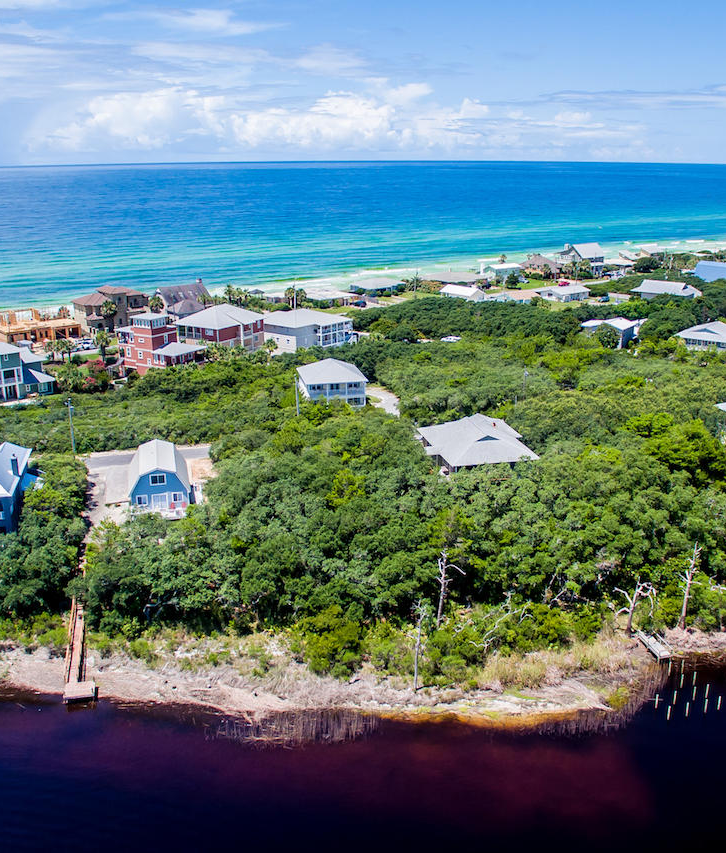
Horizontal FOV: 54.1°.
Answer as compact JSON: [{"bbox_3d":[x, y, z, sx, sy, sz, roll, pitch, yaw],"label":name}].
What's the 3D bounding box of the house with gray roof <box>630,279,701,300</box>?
[{"bbox_3d":[98.820,-43.950,232.210,20.290,6.400,9.500,13,24,31],"label":"house with gray roof"}]

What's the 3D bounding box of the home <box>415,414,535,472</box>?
[{"bbox_3d":[17.690,1.890,107.440,14.300,8.000,15.000,-4,21,-10],"label":"home"}]

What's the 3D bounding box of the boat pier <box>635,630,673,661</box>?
[{"bbox_3d":[30.760,22.850,74.700,1.600,1.800,4.100,-4,21,-11],"label":"boat pier"}]

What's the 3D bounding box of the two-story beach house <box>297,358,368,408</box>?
[{"bbox_3d":[-5.360,-8.450,123.660,11.000,7.700,10.000,-4,21,-9],"label":"two-story beach house"}]

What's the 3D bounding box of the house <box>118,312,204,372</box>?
[{"bbox_3d":[-40.970,-18.360,143.920,14.000,12.000,9.500,13,24,32],"label":"house"}]

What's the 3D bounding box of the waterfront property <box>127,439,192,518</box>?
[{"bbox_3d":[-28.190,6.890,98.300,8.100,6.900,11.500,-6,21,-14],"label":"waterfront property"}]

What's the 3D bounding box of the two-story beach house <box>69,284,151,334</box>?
[{"bbox_3d":[-65.710,-31.860,186.090,16.000,11.000,12.000,-17,26,-39],"label":"two-story beach house"}]

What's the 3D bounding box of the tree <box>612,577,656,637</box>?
[{"bbox_3d":[28.800,19.140,75.640,4.500,6.900,3.600,0,20,0],"label":"tree"}]

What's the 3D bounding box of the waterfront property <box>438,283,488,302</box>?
[{"bbox_3d":[33.130,-44.130,234.280,8.500,4.900,13.000,-17,27,-38],"label":"waterfront property"}]

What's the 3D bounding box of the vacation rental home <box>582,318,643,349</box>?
[{"bbox_3d":[60.600,-23.620,170.960,11.000,6.000,11.000,15,25,34],"label":"vacation rental home"}]

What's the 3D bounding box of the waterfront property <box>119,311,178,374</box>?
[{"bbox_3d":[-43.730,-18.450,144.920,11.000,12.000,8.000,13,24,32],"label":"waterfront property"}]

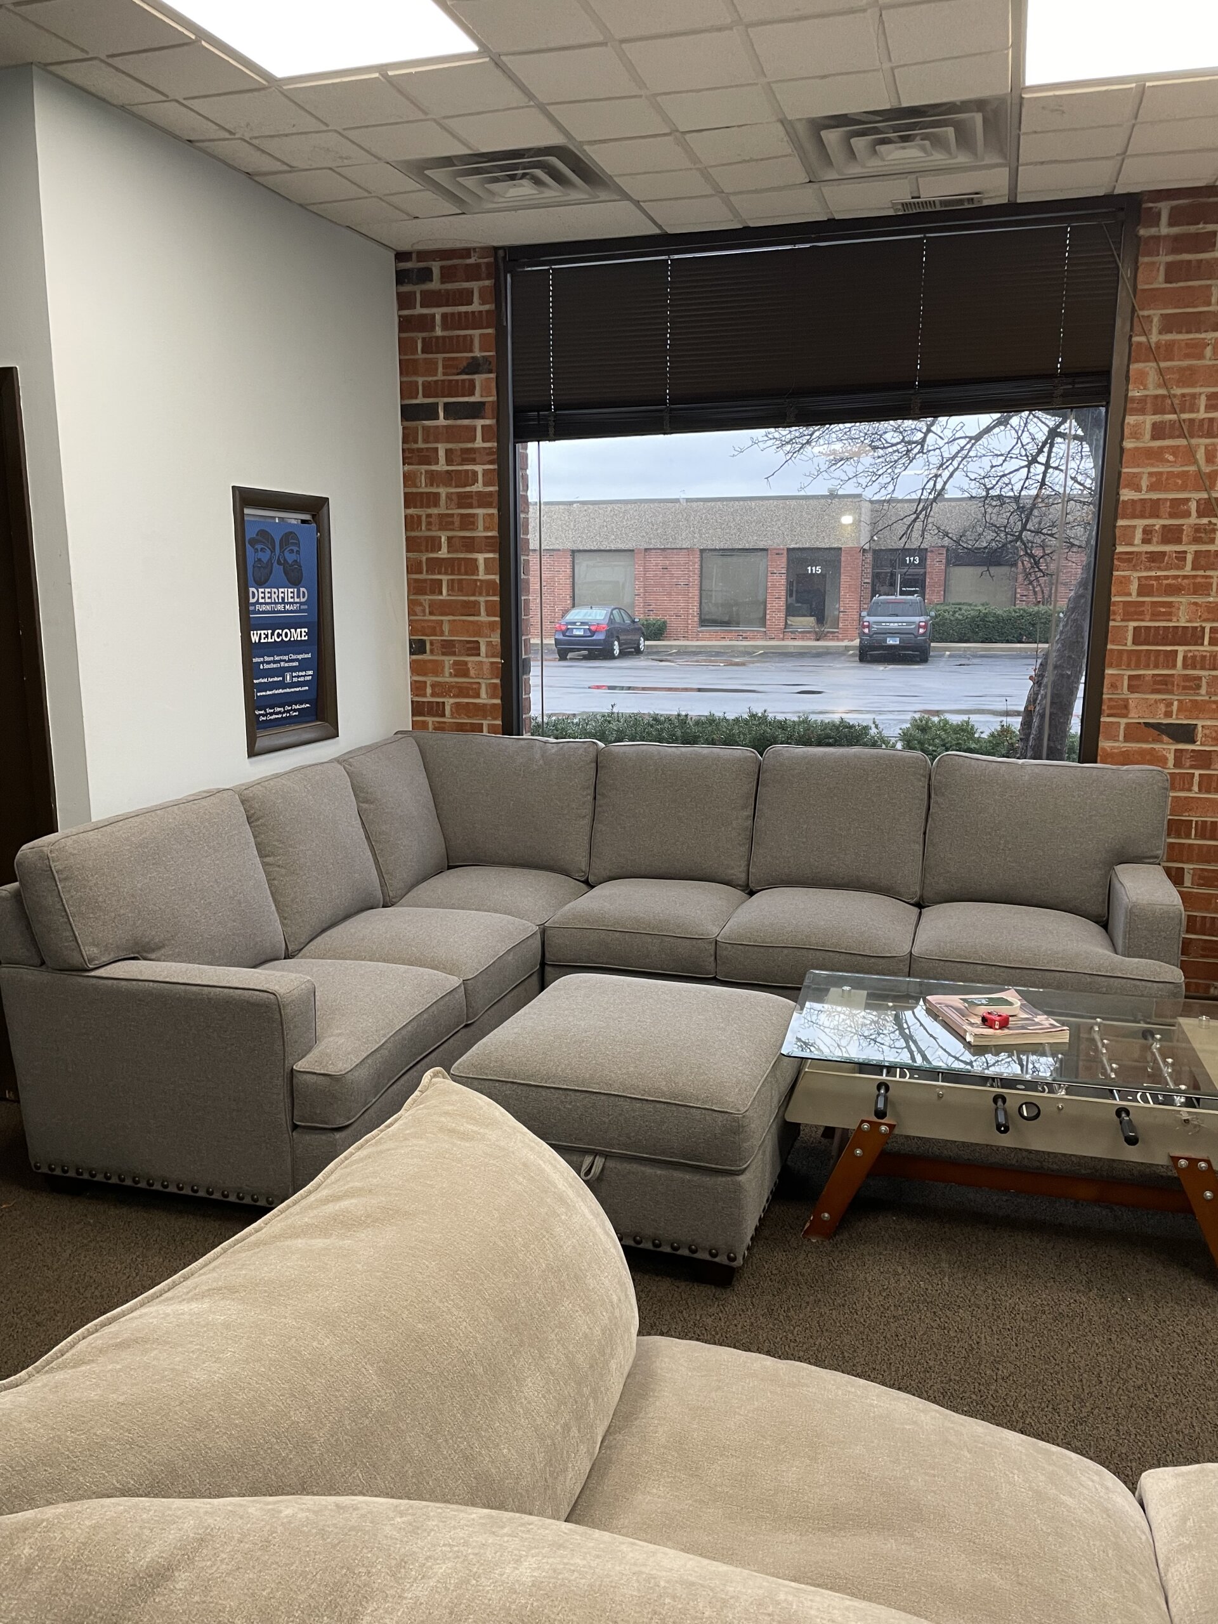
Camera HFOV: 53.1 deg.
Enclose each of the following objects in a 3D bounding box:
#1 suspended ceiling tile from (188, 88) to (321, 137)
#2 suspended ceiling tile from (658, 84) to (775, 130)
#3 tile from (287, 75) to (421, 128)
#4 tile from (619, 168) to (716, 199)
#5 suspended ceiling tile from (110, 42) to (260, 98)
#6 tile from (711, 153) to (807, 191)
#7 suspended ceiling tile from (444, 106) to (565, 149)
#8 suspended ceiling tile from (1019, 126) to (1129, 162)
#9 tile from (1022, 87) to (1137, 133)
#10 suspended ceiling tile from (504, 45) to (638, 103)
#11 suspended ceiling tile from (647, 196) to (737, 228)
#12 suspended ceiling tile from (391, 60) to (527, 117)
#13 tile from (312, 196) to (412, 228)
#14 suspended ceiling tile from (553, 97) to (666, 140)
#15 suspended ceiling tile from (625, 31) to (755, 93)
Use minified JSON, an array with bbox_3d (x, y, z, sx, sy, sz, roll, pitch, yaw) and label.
[{"bbox_3d":[-0.962,-1.916,3.339,0.280,0.020,0.288,4,12,17],"label":"suspended ceiling tile"},{"bbox_3d":[0.295,-1.901,3.266,0.280,0.020,0.287,3,12,17],"label":"suspended ceiling tile"},{"bbox_3d":[-0.675,-1.900,3.261,0.280,0.020,0.288,4,12,17],"label":"tile"},{"bbox_3d":[0.194,-2.030,3.938,0.280,0.020,0.288,4,12,17],"label":"tile"},{"bbox_3d":[-1.049,-1.858,3.045,0.280,0.020,0.287,3,12,17],"label":"suspended ceiling tile"},{"bbox_3d":[0.475,-2.007,3.822,0.280,0.020,0.288,4,12,17],"label":"tile"},{"bbox_3d":[-0.287,-1.936,3.441,0.280,0.020,0.287,3,12,17],"label":"suspended ceiling tile"},{"bbox_3d":[1.348,-1.961,3.574,0.280,0.020,0.287,3,12,17],"label":"suspended ceiling tile"},{"bbox_3d":[1.267,-1.902,3.300,0.280,0.020,0.288,4,12,17],"label":"tile"},{"bbox_3d":[-0.086,-1.861,3.068,0.280,0.020,0.287,3,12,17],"label":"suspended ceiling tile"},{"bbox_3d":[0.282,-2.091,4.221,0.280,0.020,0.287,3,12,17],"label":"suspended ceiling tile"},{"bbox_3d":[-0.384,-1.882,3.174,0.280,0.020,0.288,4,12,17],"label":"suspended ceiling tile"},{"bbox_3d":[-0.860,-2.096,4.258,0.280,0.020,0.288,4,12,17],"label":"tile"},{"bbox_3d":[0.004,-1.918,3.354,0.280,0.020,0.287,3,12,17],"label":"suspended ceiling tile"},{"bbox_3d":[0.204,-1.847,3.005,0.280,0.020,0.288,4,12,17],"label":"suspended ceiling tile"}]

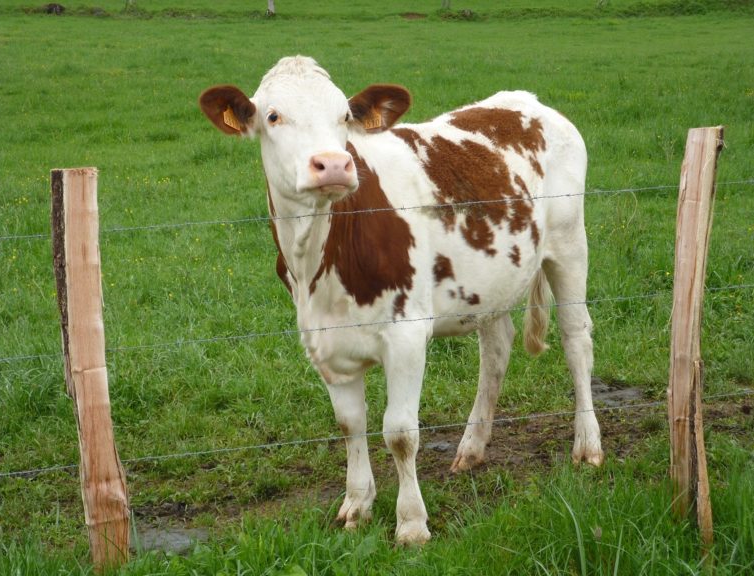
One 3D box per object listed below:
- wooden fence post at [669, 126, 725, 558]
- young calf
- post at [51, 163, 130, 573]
[{"bbox_3d":[0.891,0.153,4.340,0.125,1.203,0.100,-2,12,-5],"label":"wooden fence post"},{"bbox_3d":[0.171,-0.044,4.984,0.540,1.390,1.380,9,14,37],"label":"young calf"},{"bbox_3d":[-0.769,0.236,4.188,0.140,1.116,0.110,-3,12,-5],"label":"post"}]

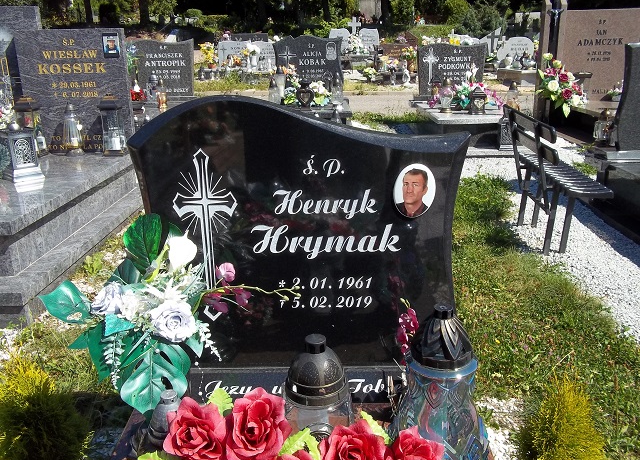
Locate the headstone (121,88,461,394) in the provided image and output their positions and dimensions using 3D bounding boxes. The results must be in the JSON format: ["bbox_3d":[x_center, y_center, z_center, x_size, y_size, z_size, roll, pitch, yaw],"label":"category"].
[{"bbox_3d":[-0.046,0.051,1.355,0.752,0.694,0.140,-1,17,1],"label":"headstone"}]

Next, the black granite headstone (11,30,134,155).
[{"bbox_3d":[-1.836,-1.039,4.459,0.843,0.905,0.090,-1,17,1],"label":"black granite headstone"}]

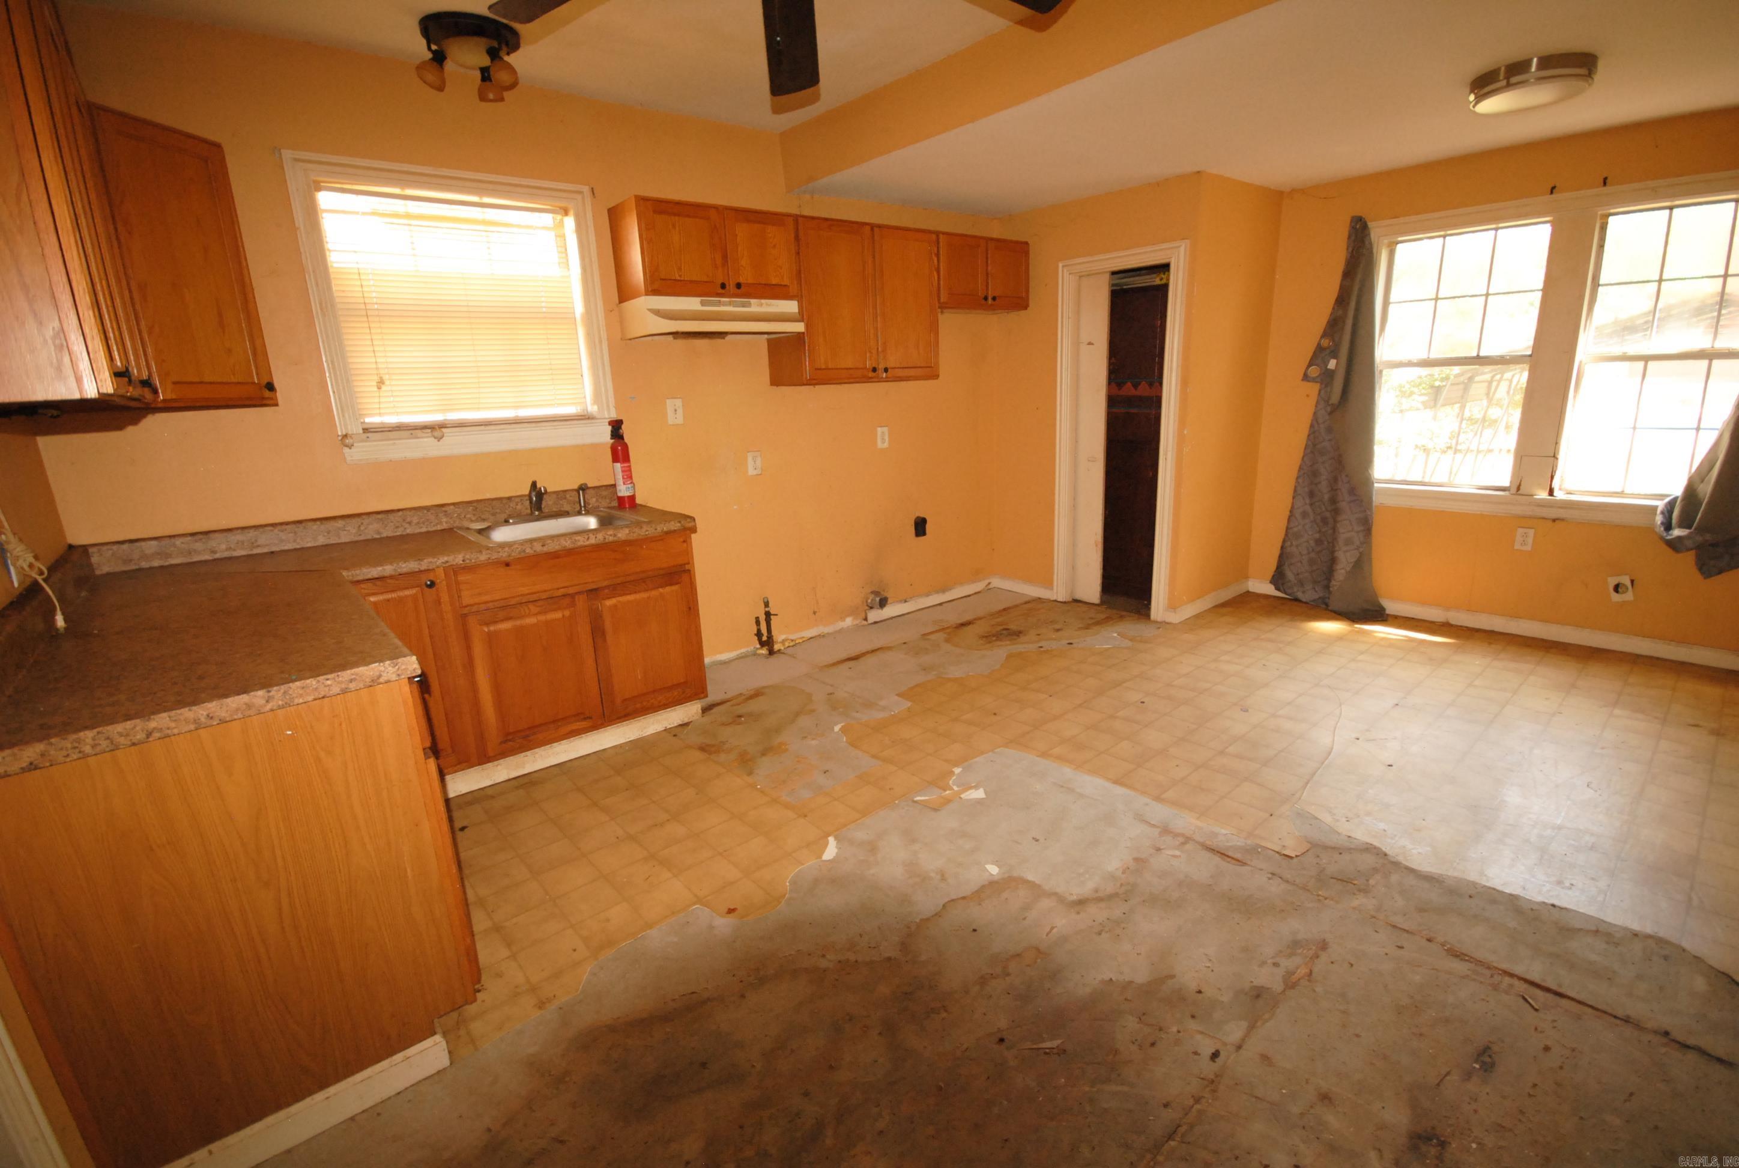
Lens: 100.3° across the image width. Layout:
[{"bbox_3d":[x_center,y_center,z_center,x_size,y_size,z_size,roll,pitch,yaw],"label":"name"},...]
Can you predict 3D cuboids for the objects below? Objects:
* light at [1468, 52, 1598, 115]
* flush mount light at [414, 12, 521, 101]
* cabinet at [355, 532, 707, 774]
[{"bbox_3d":[2.423,-1.826,2.663,0.350,0.085,0.350,-14,18,-39],"label":"light"},{"bbox_3d":[-1.364,-1.800,2.521,0.315,0.185,0.315,-14,18,-39],"label":"flush mount light"},{"bbox_3d":[-1.378,0.213,2.986,1.190,0.755,0.610,-14,18,-39],"label":"cabinet"}]

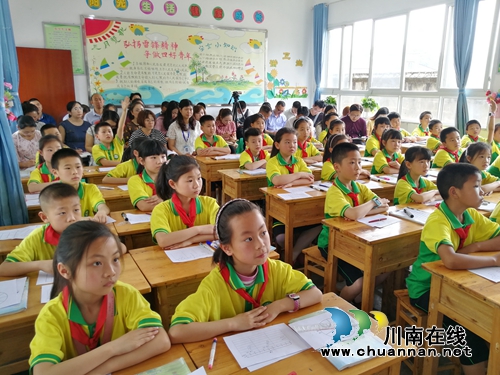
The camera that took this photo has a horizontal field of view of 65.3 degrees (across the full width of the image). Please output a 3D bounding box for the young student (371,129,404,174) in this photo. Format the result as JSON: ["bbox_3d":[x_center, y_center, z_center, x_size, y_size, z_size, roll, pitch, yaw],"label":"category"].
[{"bbox_3d":[1.452,-0.004,3.856,0.420,1.120,0.620,-8,16,-28],"label":"young student"}]

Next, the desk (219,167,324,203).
[{"bbox_3d":[0.302,0.178,3.864,1.140,0.740,0.422,-8,16,-27],"label":"desk"}]

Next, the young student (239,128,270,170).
[{"bbox_3d":[0.084,-0.027,3.963,0.420,1.120,0.620,-8,16,-28],"label":"young student"}]

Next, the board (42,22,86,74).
[{"bbox_3d":[-2.785,-2.080,5.878,0.520,0.710,0.030,-8,16,-28],"label":"board"}]

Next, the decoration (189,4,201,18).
[{"bbox_3d":[-0.941,-3.018,6.683,0.225,0.225,0.020,-8,16,-28],"label":"decoration"}]

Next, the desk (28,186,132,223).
[{"bbox_3d":[-1.144,0.406,3.019,1.154,0.740,0.422,-8,16,-27],"label":"desk"}]

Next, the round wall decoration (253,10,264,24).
[{"bbox_3d":[0.189,-3.414,7.822,0.250,0.250,0.020,-8,16,-26],"label":"round wall decoration"}]

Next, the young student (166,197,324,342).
[{"bbox_3d":[-0.002,0.594,1.364,0.480,1.148,0.580,-6,15,-22],"label":"young student"}]

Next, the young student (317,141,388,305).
[{"bbox_3d":[0.654,0.283,2.541,0.440,1.140,0.580,-8,16,-26],"label":"young student"}]

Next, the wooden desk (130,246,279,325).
[{"bbox_3d":[-0.220,0.679,1.956,0.600,0.750,0.410,-8,16,-28],"label":"wooden desk"}]

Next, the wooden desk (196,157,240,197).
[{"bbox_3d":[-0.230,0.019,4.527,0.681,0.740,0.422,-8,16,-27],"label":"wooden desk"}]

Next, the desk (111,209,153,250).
[{"bbox_3d":[-0.515,0.518,2.499,0.610,0.710,0.410,-8,16,-26],"label":"desk"}]

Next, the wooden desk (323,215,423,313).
[{"bbox_3d":[0.785,0.569,2.376,0.600,0.750,0.400,-8,16,-28],"label":"wooden desk"}]

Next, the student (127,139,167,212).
[{"bbox_3d":[-0.612,0.282,2.629,0.420,1.190,0.620,-8,16,-28],"label":"student"}]

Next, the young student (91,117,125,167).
[{"bbox_3d":[-1.427,-0.129,3.995,0.420,1.220,0.550,-8,16,-26],"label":"young student"}]

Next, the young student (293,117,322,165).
[{"bbox_3d":[0.560,-0.158,4.235,0.420,1.206,0.550,-8,16,-27],"label":"young student"}]

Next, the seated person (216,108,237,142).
[{"bbox_3d":[-0.326,-0.536,5.621,0.460,1.190,0.620,-8,16,-26],"label":"seated person"}]

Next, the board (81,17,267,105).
[{"bbox_3d":[-1.039,-1.985,6.364,3.034,1.270,0.050,-8,16,-27],"label":"board"}]

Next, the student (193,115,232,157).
[{"bbox_3d":[-0.480,-0.253,4.648,0.420,1.216,0.550,-6,15,-22],"label":"student"}]

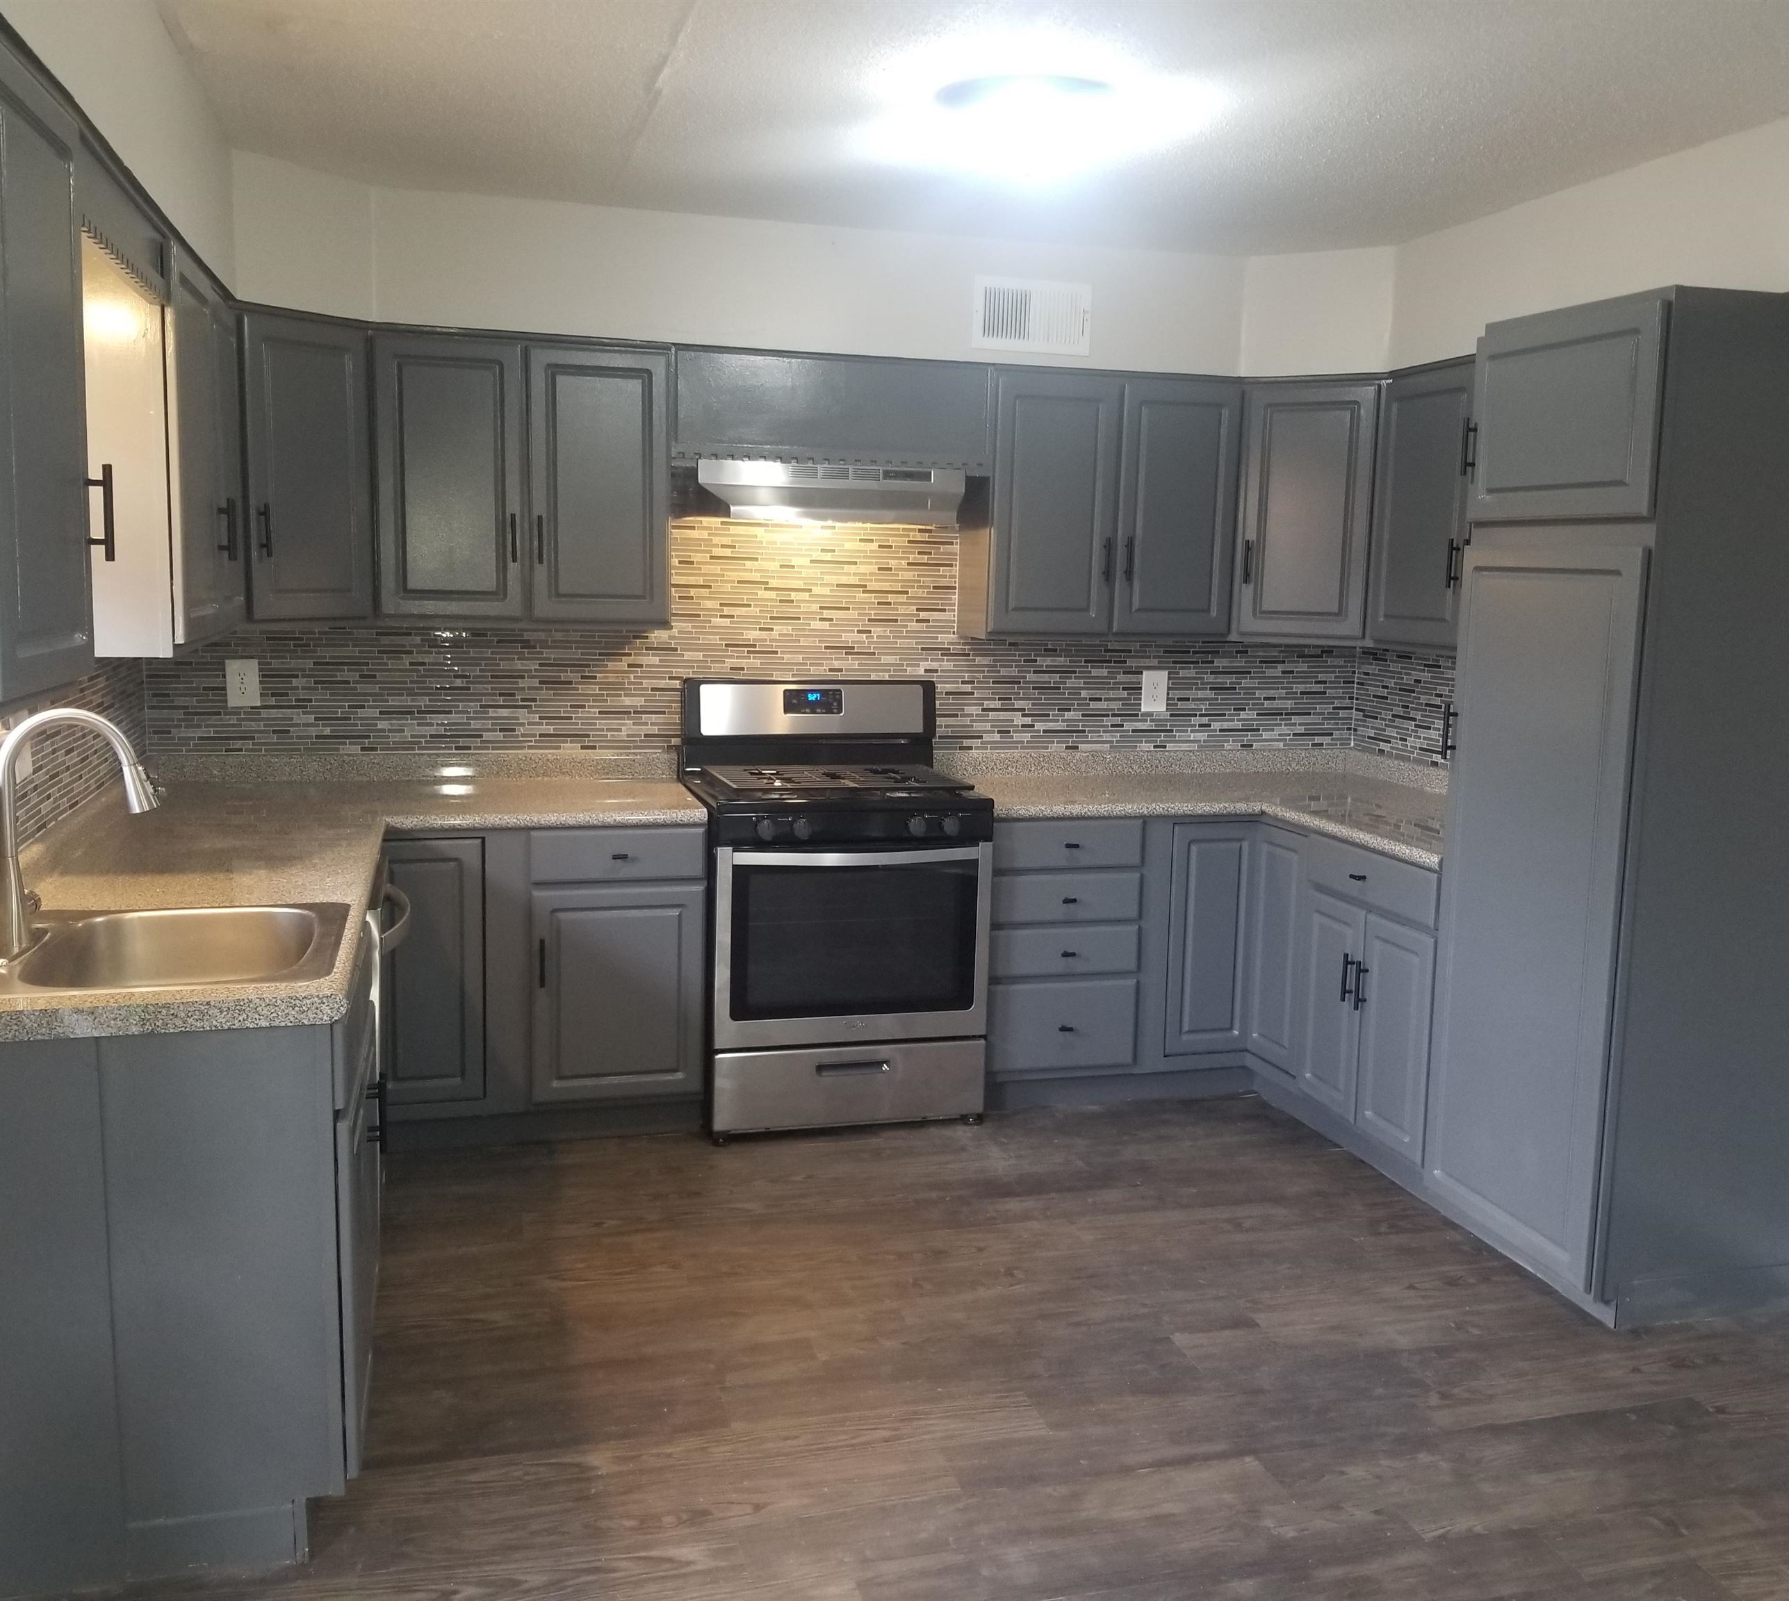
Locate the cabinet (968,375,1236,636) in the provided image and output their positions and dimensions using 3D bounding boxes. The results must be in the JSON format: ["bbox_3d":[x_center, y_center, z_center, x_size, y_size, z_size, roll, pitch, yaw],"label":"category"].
[{"bbox_3d":[0.602,-0.870,4.797,0.776,0.747,0.320,-1,9,-15],"label":"cabinet"}]

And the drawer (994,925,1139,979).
[{"bbox_3d":[0.419,0.387,4.663,0.445,0.143,0.420,-1,9,-15],"label":"drawer"}]

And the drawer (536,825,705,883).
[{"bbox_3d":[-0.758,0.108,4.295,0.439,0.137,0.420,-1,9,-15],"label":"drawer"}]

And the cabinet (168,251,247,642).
[{"bbox_3d":[-1.604,-0.718,3.355,0.346,0.772,0.880,-1,8,-15],"label":"cabinet"}]

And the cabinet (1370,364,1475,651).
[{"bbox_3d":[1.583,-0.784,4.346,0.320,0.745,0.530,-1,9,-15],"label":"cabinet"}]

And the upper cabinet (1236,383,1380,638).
[{"bbox_3d":[1.296,-0.867,4.840,0.460,0.772,0.380,6,9,30],"label":"upper cabinet"}]

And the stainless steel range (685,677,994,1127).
[{"bbox_3d":[-0.181,0.284,4.588,0.761,1.199,0.697,-1,8,-15],"label":"stainless steel range"}]

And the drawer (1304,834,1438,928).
[{"bbox_3d":[1.395,0.198,4.157,0.420,0.138,0.622,-1,8,-15],"label":"drawer"}]

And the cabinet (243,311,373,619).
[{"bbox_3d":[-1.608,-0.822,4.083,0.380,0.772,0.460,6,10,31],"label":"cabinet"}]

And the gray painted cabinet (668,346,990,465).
[{"bbox_3d":[-0.201,-1.098,4.593,0.905,0.317,0.324,-1,8,-15],"label":"gray painted cabinet"}]

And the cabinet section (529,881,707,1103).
[{"bbox_3d":[-0.790,0.472,4.474,0.461,0.588,0.500,-1,9,-16],"label":"cabinet section"}]

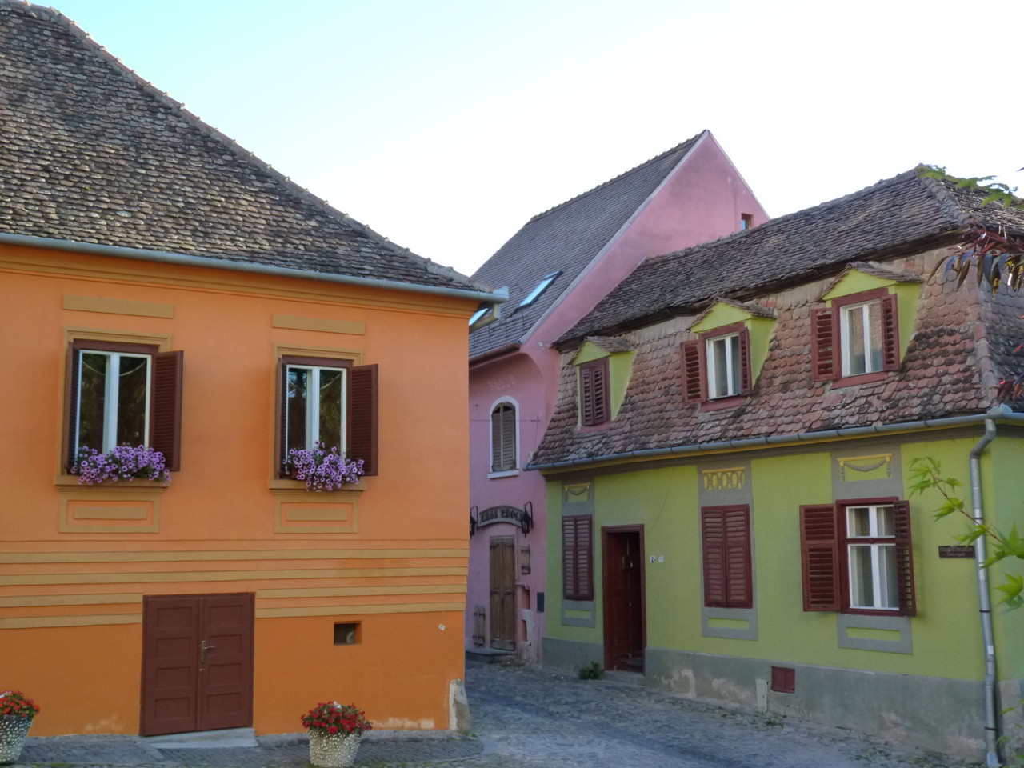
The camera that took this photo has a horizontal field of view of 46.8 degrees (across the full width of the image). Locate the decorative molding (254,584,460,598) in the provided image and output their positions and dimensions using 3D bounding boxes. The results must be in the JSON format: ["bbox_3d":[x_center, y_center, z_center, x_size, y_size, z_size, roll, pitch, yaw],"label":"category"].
[{"bbox_3d":[-1.694,2.433,13.902,2.664,0.095,0.050,4,-9,-30],"label":"decorative molding"}]

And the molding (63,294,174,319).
[{"bbox_3d":[-4.166,-0.818,12.574,1.128,0.151,0.050,4,-9,-30],"label":"molding"}]

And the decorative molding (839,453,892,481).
[{"bbox_3d":[4.816,1.144,16.195,0.050,0.310,0.940,5,-10,-33],"label":"decorative molding"}]

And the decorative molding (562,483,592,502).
[{"bbox_3d":[1.181,1.994,21.708,0.050,0.292,0.814,5,-10,-33],"label":"decorative molding"}]

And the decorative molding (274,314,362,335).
[{"bbox_3d":[-2.266,-0.699,14.026,1.159,0.149,0.050,4,-9,-30],"label":"decorative molding"}]

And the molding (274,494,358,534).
[{"bbox_3d":[-2.203,1.467,13.384,1.001,0.440,0.060,4,-9,-30],"label":"molding"}]

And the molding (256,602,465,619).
[{"bbox_3d":[-1.704,2.646,13.865,2.646,0.100,0.050,4,-9,-30],"label":"molding"}]

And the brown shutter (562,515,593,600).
[{"bbox_3d":[1.116,2.954,20.072,0.060,1.427,0.885,4,-10,-31],"label":"brown shutter"}]

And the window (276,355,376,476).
[{"bbox_3d":[-2.150,0.384,13.800,1.125,1.429,0.380,4,-9,-30],"label":"window"}]

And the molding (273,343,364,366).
[{"bbox_3d":[-2.215,-0.329,13.646,1.097,0.188,0.070,4,-9,-30],"label":"molding"}]

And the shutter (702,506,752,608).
[{"bbox_3d":[3.313,2.679,18.335,0.080,1.579,1.069,5,-10,-33],"label":"shutter"}]

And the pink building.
[{"bbox_3d":[2.127,0.537,28.893,9.167,11.060,9.267,4,-9,-28],"label":"pink building"}]

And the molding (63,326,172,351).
[{"bbox_3d":[-4.158,-0.474,12.527,1.107,0.170,0.070,4,-9,-30],"label":"molding"}]

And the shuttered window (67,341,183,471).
[{"bbox_3d":[-4.138,0.248,12.642,1.139,1.417,0.380,4,-9,-30],"label":"shuttered window"}]

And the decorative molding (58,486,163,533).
[{"bbox_3d":[-4.230,1.332,12.544,1.049,0.493,0.080,4,-9,-30],"label":"decorative molding"}]

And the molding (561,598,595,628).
[{"bbox_3d":[1.122,3.877,19.949,0.050,0.424,0.963,4,-10,-31],"label":"molding"}]

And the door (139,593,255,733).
[{"bbox_3d":[-3.319,2.945,12.531,1.195,1.419,0.090,4,-9,-30],"label":"door"}]

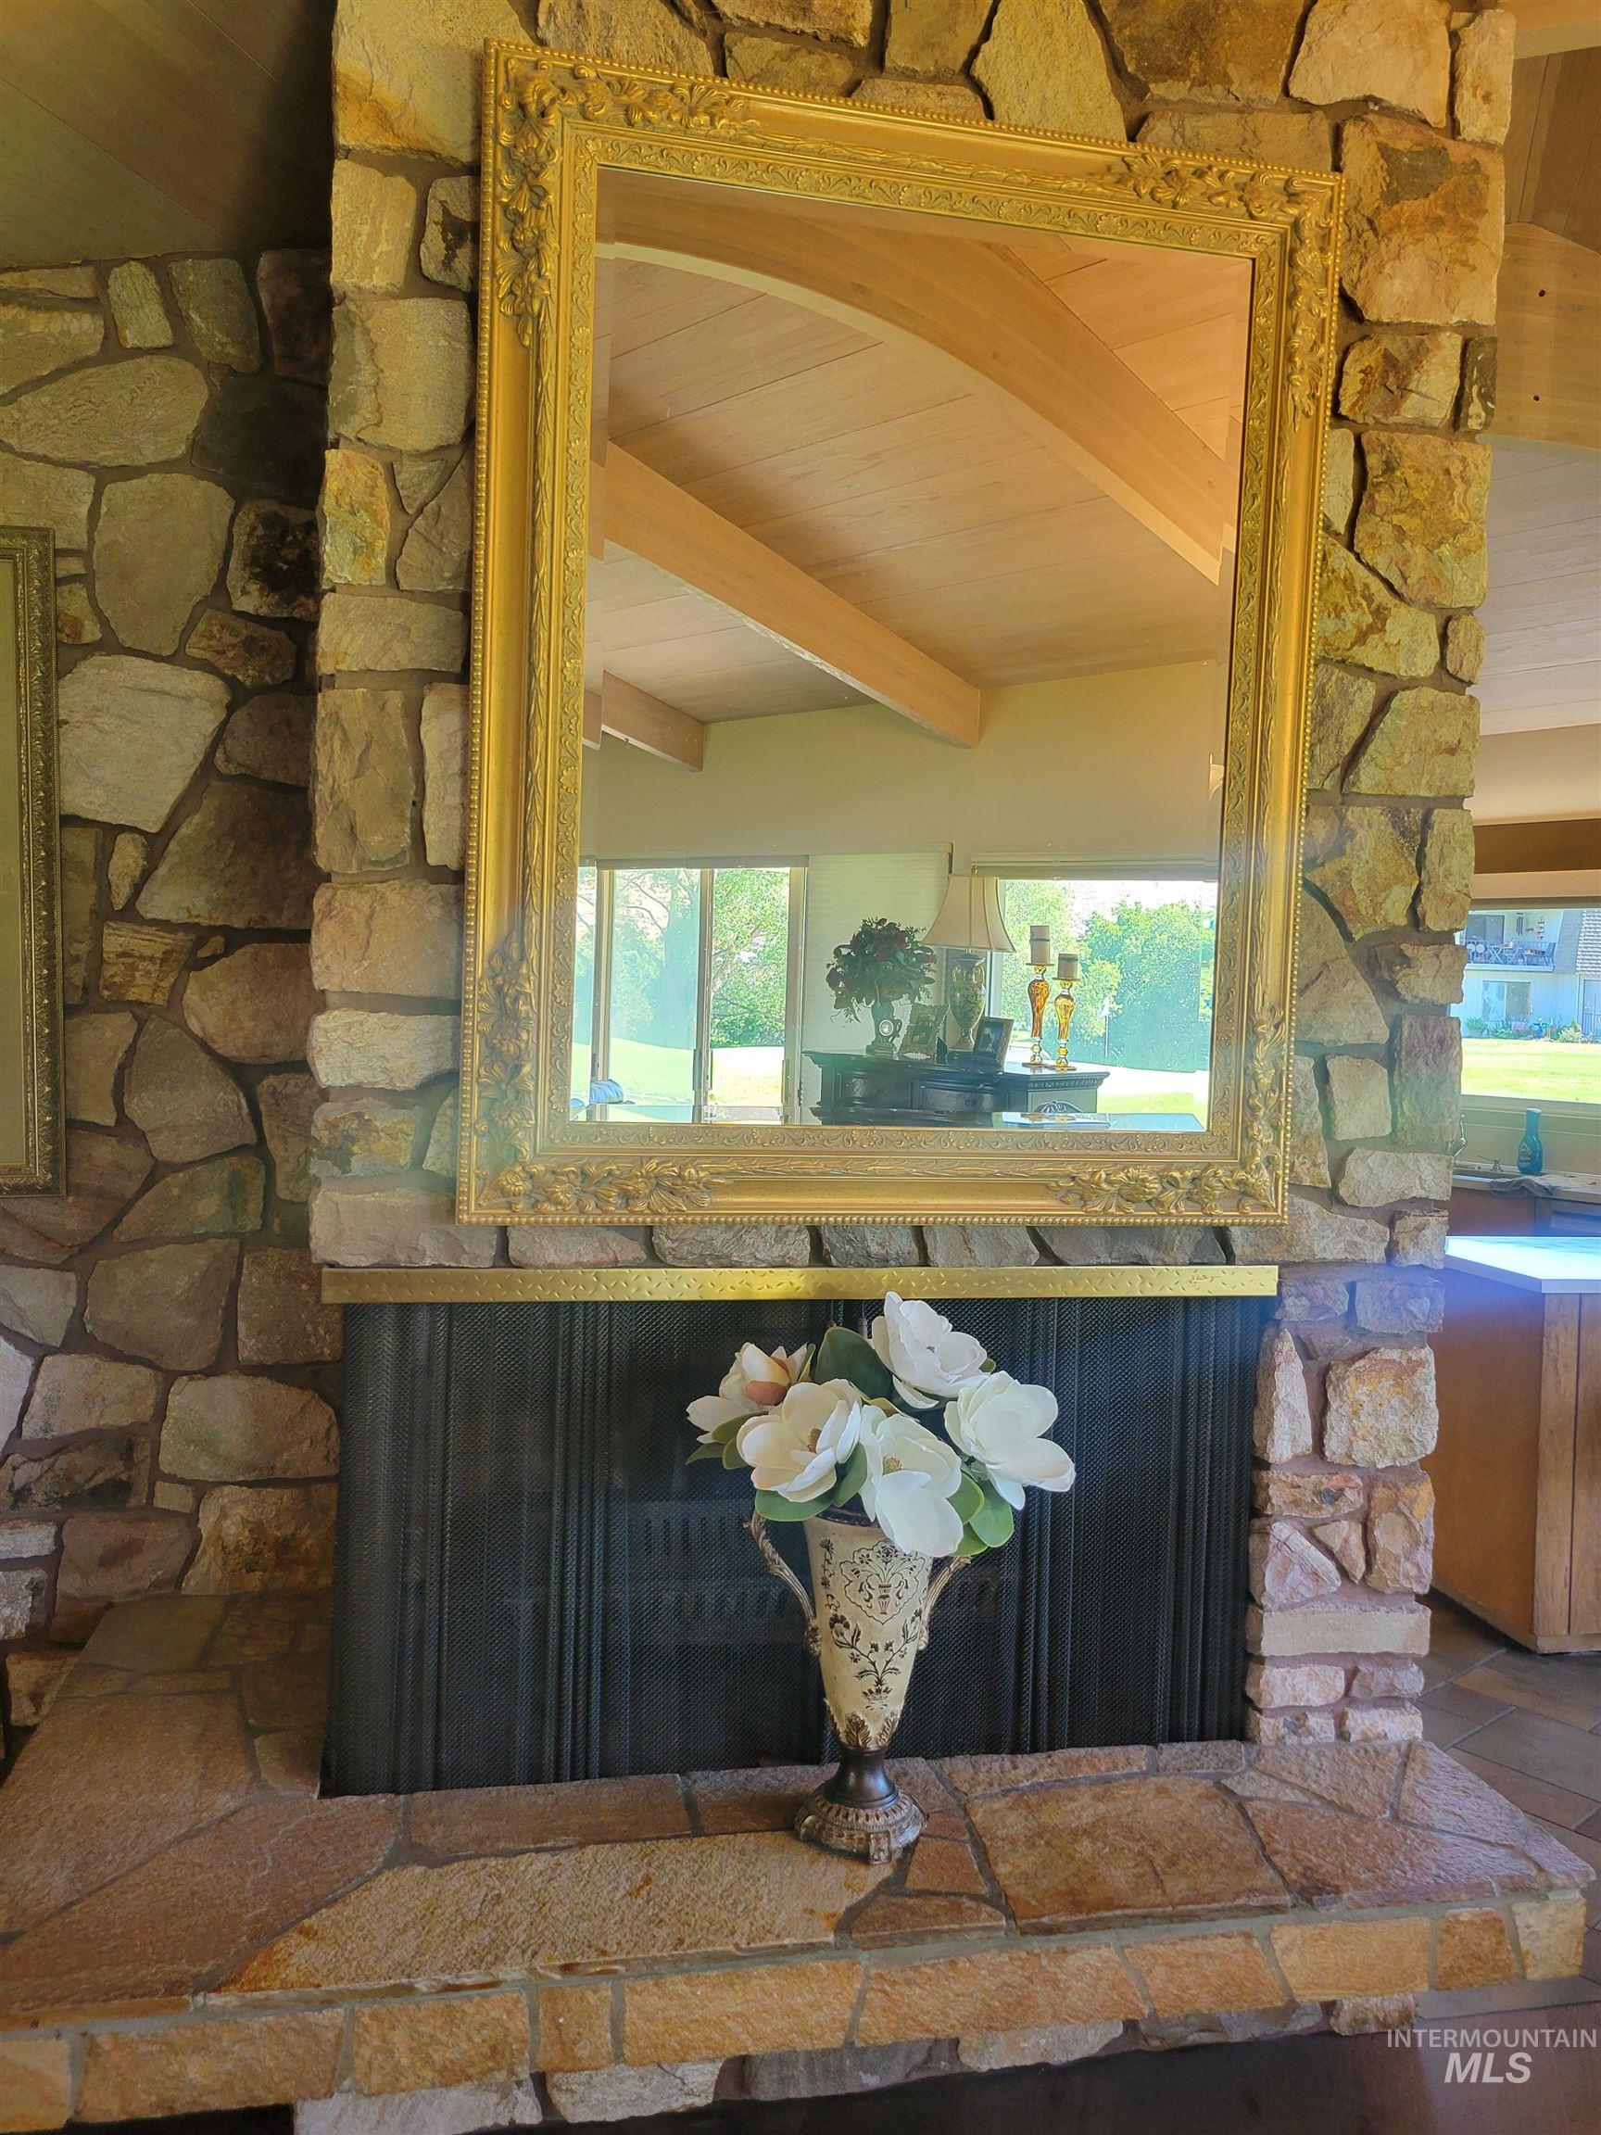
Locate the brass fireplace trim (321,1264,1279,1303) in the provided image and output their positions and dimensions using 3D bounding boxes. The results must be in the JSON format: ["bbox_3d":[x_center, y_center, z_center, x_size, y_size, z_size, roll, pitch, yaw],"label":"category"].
[{"bbox_3d":[0.036,0.308,2.292,1.386,0.048,0.040,1,3,-10],"label":"brass fireplace trim"}]

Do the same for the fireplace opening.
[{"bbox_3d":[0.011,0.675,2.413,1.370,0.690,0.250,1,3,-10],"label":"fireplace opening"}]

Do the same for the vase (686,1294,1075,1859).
[{"bbox_3d":[0.113,0.674,2.162,0.530,0.725,0.420,1,3,-10],"label":"vase"}]

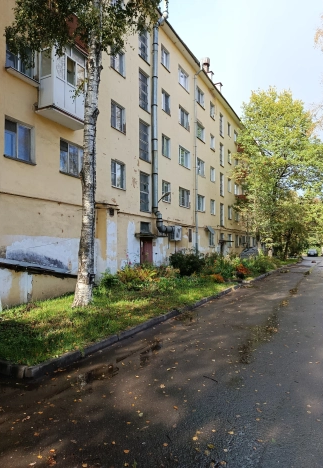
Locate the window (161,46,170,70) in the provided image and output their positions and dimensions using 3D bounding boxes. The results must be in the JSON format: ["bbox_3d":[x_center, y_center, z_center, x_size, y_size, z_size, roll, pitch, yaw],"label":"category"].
[{"bbox_3d":[0.200,-11.061,20.470,0.150,1.308,1.148,-2,-3,28],"label":"window"}]

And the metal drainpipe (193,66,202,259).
[{"bbox_3d":[2.794,-5.111,24.304,0.650,14.738,0.180,-2,-3,28],"label":"metal drainpipe"}]

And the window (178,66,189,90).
[{"bbox_3d":[1.531,-10.950,22.999,0.150,1.308,1.801,-2,-3,28],"label":"window"}]

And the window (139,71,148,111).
[{"bbox_3d":[-0.998,-8.242,18.822,0.150,2.225,1.196,-1,-3,28],"label":"window"}]

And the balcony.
[{"bbox_3d":[-3.594,-5.599,12.205,0.828,2.717,2.068,-2,-3,28],"label":"balcony"}]

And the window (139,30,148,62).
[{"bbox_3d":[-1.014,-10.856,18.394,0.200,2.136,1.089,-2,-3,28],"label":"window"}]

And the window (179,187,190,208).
[{"bbox_3d":[1.564,-2.526,22.612,0.150,1.276,1.801,-2,-3,28],"label":"window"}]

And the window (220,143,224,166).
[{"bbox_3d":[5.947,-7.742,32.080,0.150,2.225,1.101,-1,-3,28],"label":"window"}]

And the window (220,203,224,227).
[{"bbox_3d":[5.569,-1.723,30.197,0.150,2.143,1.081,-2,-3,28],"label":"window"}]

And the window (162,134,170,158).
[{"bbox_3d":[0.283,-5.627,21.146,0.150,1.362,1.207,-1,-3,28],"label":"window"}]

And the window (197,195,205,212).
[{"bbox_3d":[3.261,-2.466,26.691,0.150,1.362,1.789,-1,-3,28],"label":"window"}]

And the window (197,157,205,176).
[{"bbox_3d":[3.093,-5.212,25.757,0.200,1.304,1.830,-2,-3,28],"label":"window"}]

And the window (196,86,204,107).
[{"bbox_3d":[3.224,-11.309,27.044,0.150,1.362,1.789,-1,-3,28],"label":"window"}]

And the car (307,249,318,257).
[{"bbox_3d":[28.206,3.495,60.534,1.780,1.470,4.300,-2,-3,28],"label":"car"}]

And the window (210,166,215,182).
[{"bbox_3d":[4.353,-5.086,28.060,0.150,1.292,1.109,-2,-3,28],"label":"window"}]

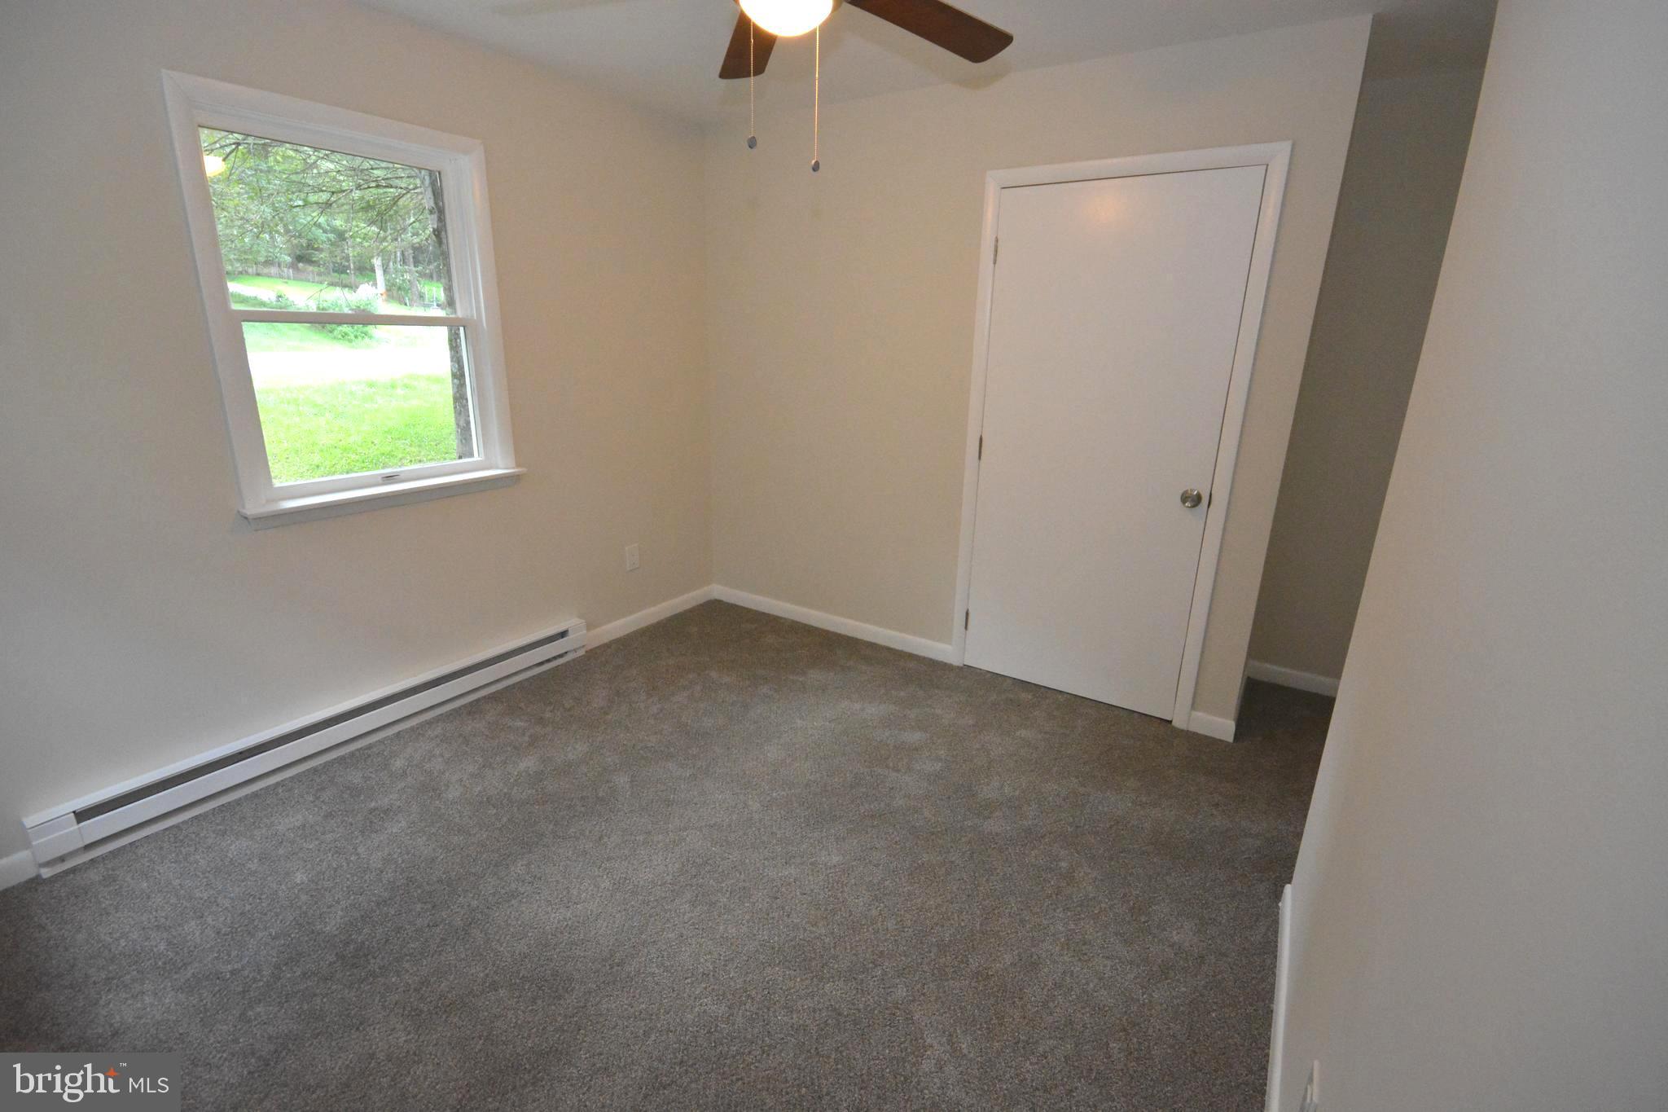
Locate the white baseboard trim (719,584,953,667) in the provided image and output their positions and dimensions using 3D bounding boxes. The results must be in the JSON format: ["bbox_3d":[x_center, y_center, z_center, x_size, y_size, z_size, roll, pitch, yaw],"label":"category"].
[{"bbox_3d":[-0.060,0.341,3.694,1.530,0.096,0.016,11,19,31],"label":"white baseboard trim"}]

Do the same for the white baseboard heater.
[{"bbox_3d":[-1.675,0.593,2.589,0.060,0.174,1.793,11,19,31],"label":"white baseboard heater"}]

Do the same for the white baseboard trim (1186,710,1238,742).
[{"bbox_3d":[1.480,0.669,2.723,0.164,0.086,0.016,11,19,31],"label":"white baseboard trim"}]

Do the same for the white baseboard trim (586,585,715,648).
[{"bbox_3d":[-0.963,0.318,3.713,0.016,0.096,0.923,11,19,31],"label":"white baseboard trim"}]

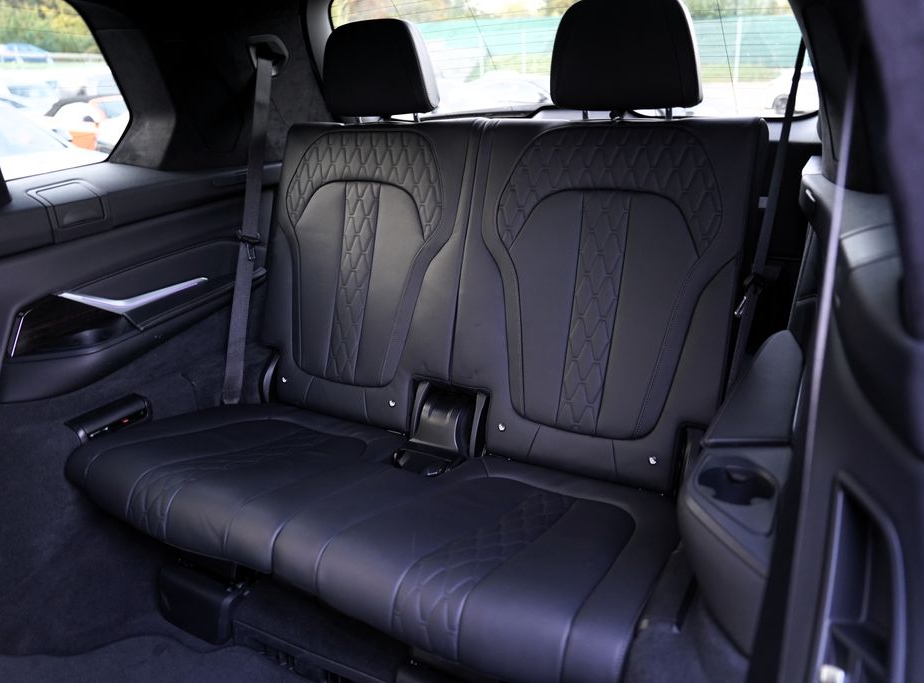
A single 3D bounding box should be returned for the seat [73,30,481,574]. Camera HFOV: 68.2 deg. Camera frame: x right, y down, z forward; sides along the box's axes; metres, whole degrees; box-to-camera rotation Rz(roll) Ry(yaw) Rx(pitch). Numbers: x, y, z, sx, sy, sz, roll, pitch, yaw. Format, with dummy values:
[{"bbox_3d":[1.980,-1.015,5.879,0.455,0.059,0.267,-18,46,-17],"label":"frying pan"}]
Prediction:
[{"bbox_3d":[-0.306,-0.154,1.236,0.490,0.810,0.750,9,23,27],"label":"seat"}]

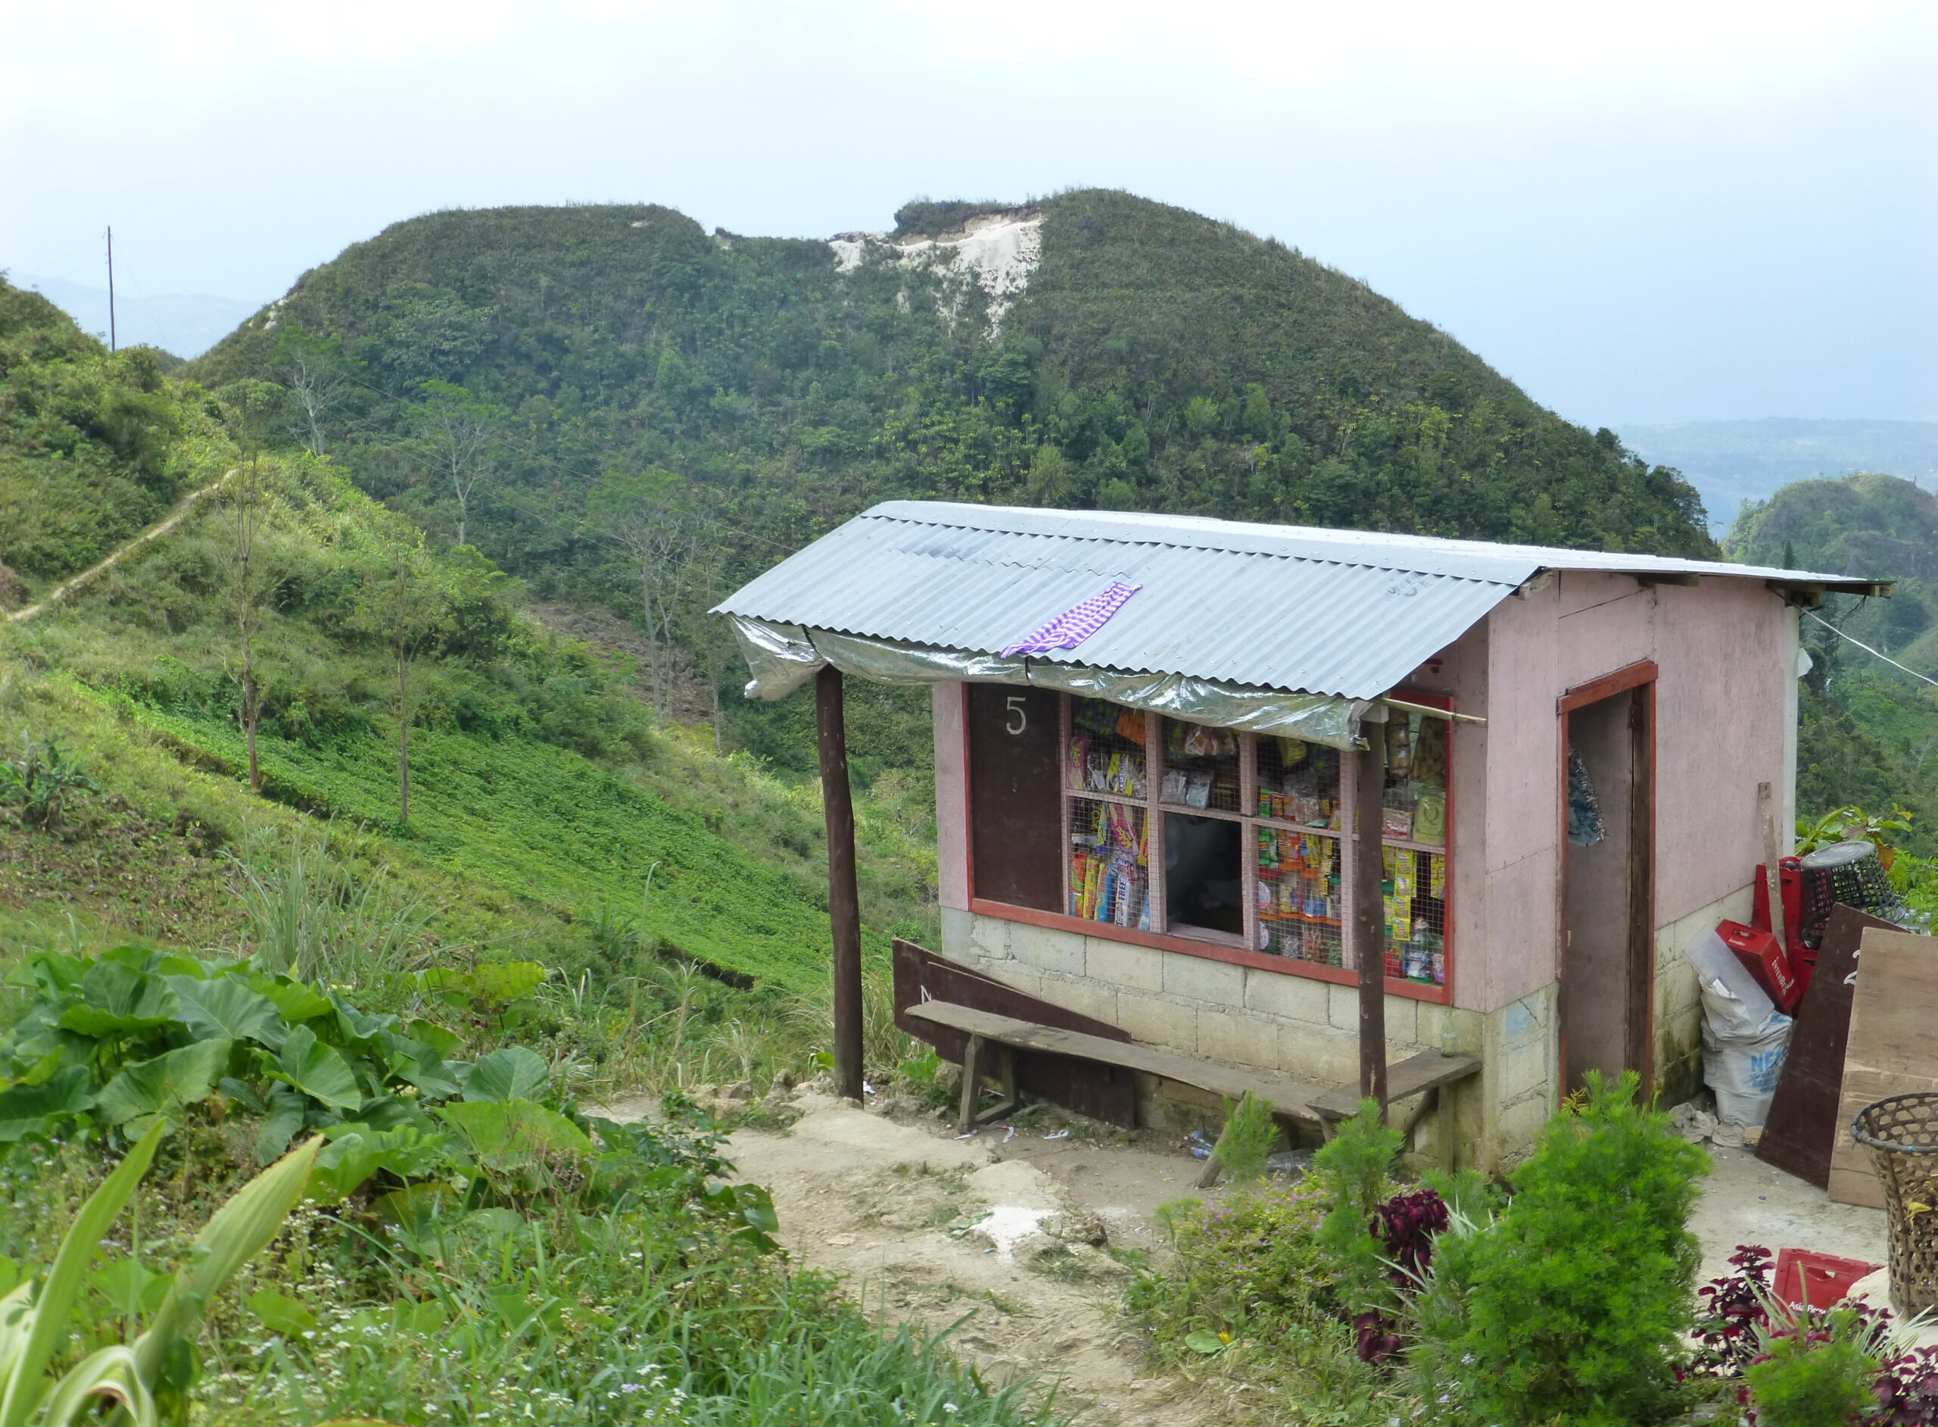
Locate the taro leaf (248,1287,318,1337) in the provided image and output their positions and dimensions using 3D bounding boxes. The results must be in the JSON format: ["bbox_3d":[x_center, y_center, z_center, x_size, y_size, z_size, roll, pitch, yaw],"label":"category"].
[{"bbox_3d":[-2.151,1.883,10.900,0.210,0.100,0.170,-2,12,0],"label":"taro leaf"}]

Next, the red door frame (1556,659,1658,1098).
[{"bbox_3d":[2.545,0.797,14.014,0.130,1.910,0.800,8,16,39],"label":"red door frame"}]

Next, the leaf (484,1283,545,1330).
[{"bbox_3d":[-1.426,1.861,10.900,0.190,0.095,0.150,-2,12,0],"label":"leaf"}]

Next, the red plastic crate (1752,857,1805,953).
[{"bbox_3d":[3.445,0.814,14.750,0.250,0.380,0.140,8,16,39],"label":"red plastic crate"}]

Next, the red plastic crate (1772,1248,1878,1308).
[{"bbox_3d":[2.975,1.945,11.896,0.320,0.260,0.360,6,3,31],"label":"red plastic crate"}]

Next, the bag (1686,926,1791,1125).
[{"bbox_3d":[3.177,1.293,14.350,0.400,0.740,0.360,-3,12,-5],"label":"bag"}]

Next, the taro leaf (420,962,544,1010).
[{"bbox_3d":[-2.104,1.181,15.000,0.500,0.150,0.330,-2,12,0],"label":"taro leaf"}]

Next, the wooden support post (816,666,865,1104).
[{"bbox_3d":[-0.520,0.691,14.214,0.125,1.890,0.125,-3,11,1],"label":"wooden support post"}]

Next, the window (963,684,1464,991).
[{"bbox_3d":[0.935,0.395,14.092,2.420,1.210,0.120,8,16,39],"label":"window"}]

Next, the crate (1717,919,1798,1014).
[{"bbox_3d":[3.295,1.047,14.500,0.250,0.395,0.110,24,66,45],"label":"crate"}]

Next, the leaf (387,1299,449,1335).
[{"bbox_3d":[-1.731,1.895,10.900,0.180,0.080,0.140,-2,12,0],"label":"leaf"}]

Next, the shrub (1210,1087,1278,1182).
[{"bbox_3d":[1.000,1.553,12.600,0.240,0.370,0.240,-2,12,0],"label":"shrub"}]

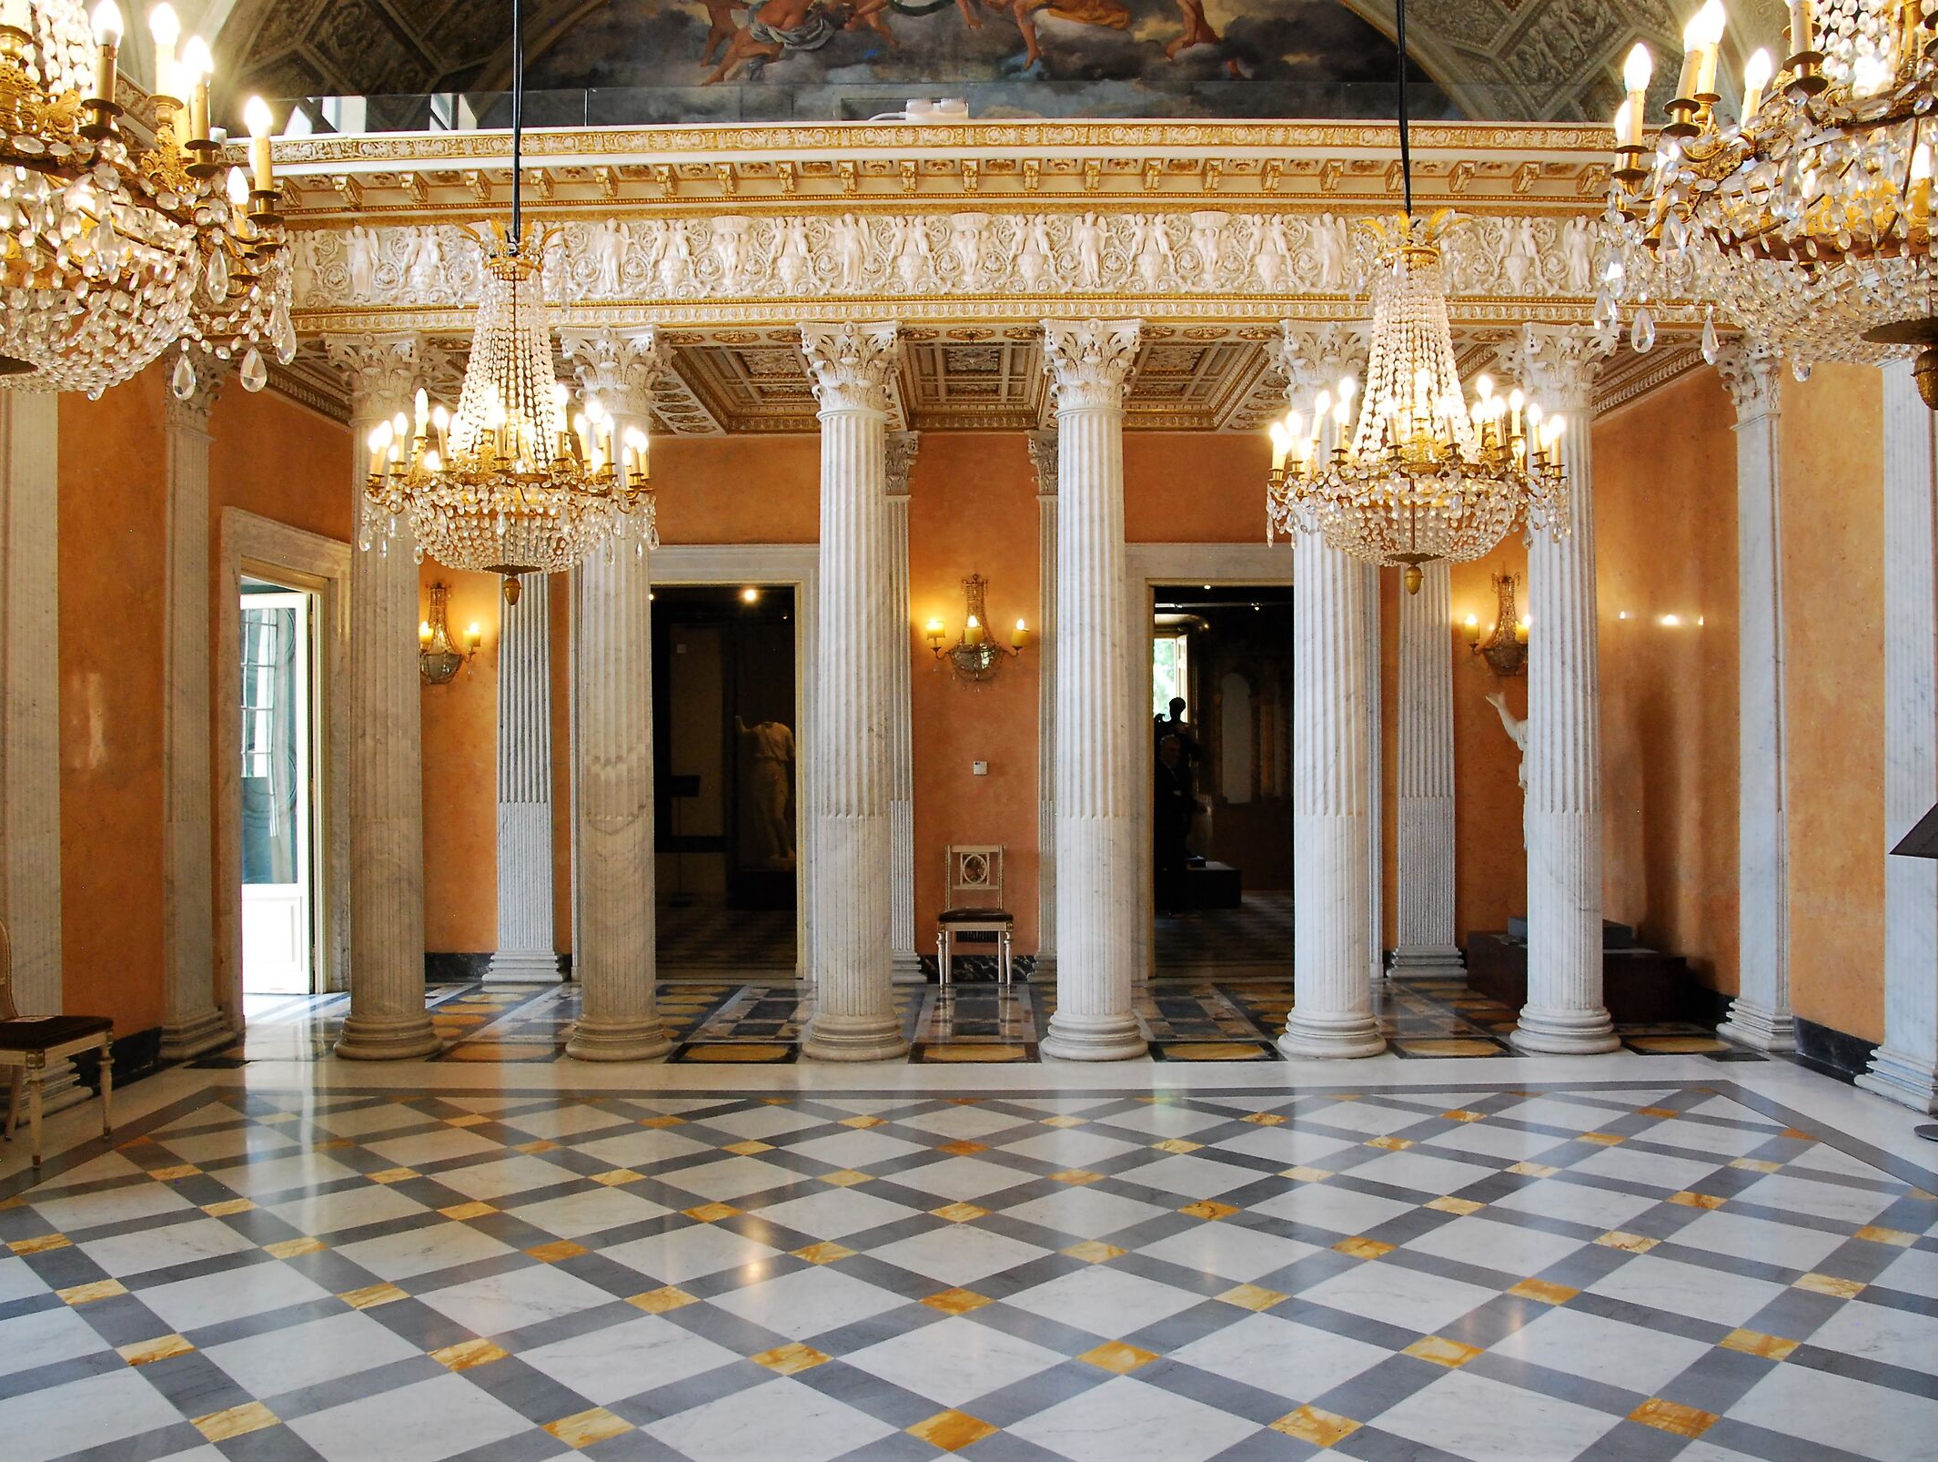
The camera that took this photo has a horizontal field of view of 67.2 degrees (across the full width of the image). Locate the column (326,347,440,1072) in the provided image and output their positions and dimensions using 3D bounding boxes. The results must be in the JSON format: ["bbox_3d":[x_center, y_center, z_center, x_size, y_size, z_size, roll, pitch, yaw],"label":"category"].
[{"bbox_3d":[-3.076,-0.182,7.654,0.570,3.720,0.570,0,-1,0],"label":"column"}]

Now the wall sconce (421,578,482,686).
[{"bbox_3d":[-3.462,-0.646,9.450,0.650,0.671,0.300,0,0,0],"label":"wall sconce"}]

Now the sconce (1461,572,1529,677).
[{"bbox_3d":[3.593,-0.719,9.702,0.680,0.740,0.360,0,-1,0],"label":"sconce"}]

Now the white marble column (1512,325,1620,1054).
[{"bbox_3d":[3.102,-0.222,7.611,0.560,3.720,0.560,0,-1,0],"label":"white marble column"}]

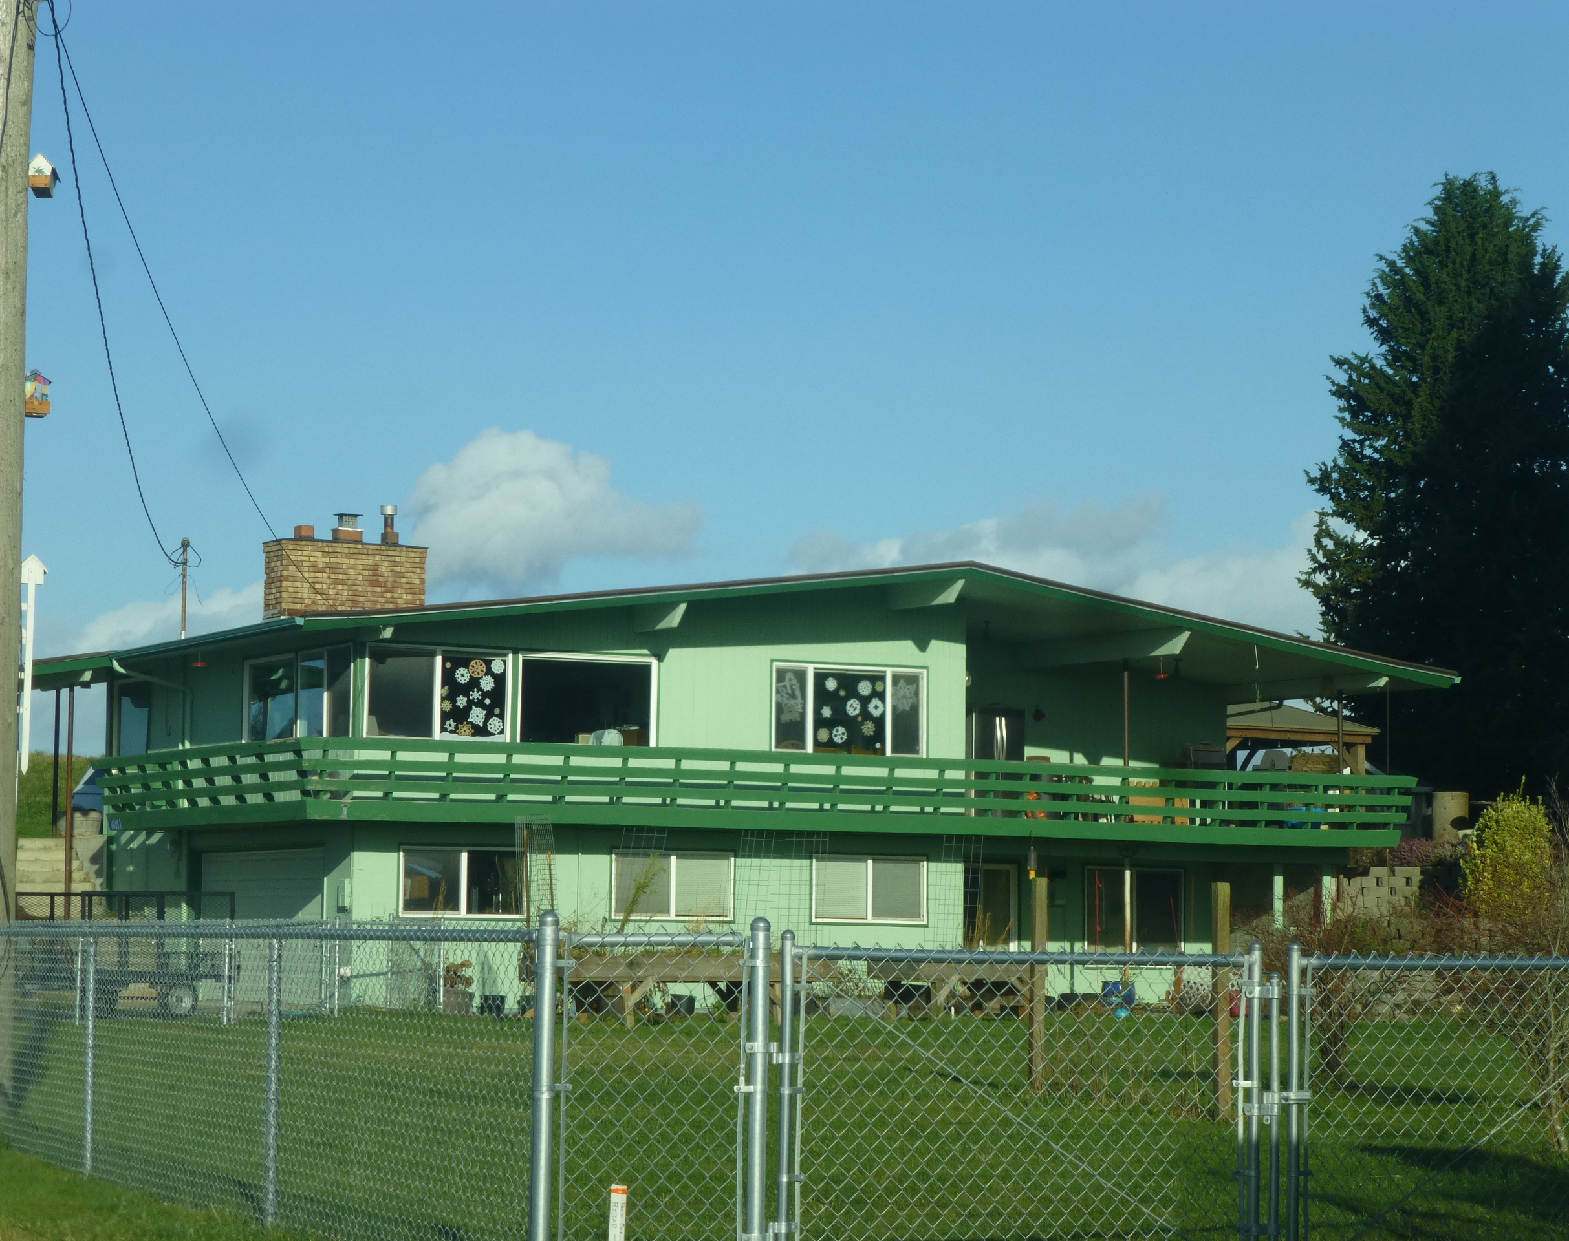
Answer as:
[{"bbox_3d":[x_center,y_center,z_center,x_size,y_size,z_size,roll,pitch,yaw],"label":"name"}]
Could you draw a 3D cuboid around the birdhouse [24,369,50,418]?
[{"bbox_3d":[-4.808,-1.460,24.300,0.180,0.300,0.200,1,-5,-6],"label":"birdhouse"}]

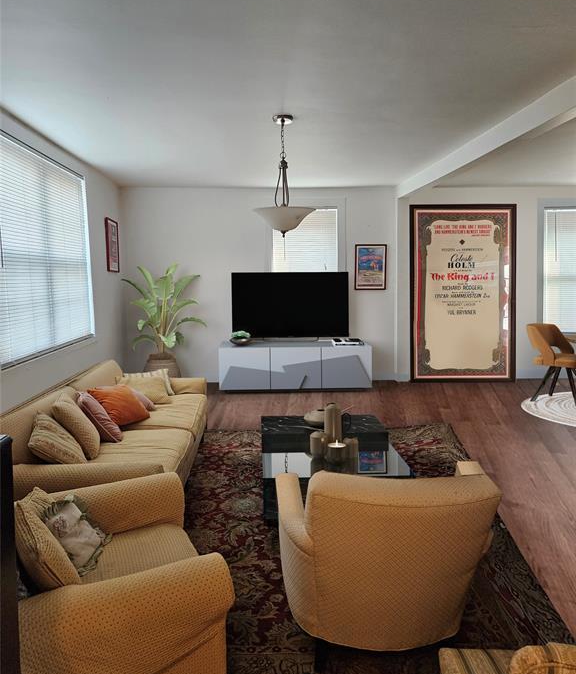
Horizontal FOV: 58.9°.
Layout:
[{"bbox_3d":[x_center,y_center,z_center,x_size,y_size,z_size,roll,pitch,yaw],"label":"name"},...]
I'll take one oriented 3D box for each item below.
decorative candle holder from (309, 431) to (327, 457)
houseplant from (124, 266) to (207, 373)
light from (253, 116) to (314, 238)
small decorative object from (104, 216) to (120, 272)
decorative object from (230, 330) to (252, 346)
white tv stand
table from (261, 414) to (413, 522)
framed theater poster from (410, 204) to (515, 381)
[{"bbox_3d":[0.184,0.639,3.075,0.100,0.145,0.100,-1,7,-3],"label":"decorative candle holder"},{"bbox_3d":[-1.441,-0.092,5.984,0.930,1.530,0.850,-1,7,-3],"label":"houseplant"},{"bbox_3d":[-0.028,-1.112,3.561,0.450,0.830,0.450,-1,7,-3],"label":"light"},{"bbox_3d":[-2.000,-1.043,5.891,0.030,0.600,0.460,-1,7,-3],"label":"small decorative object"},{"bbox_3d":[-0.565,0.027,6.111,0.260,0.180,0.240,-1,7,-3],"label":"decorative object"},{"bbox_3d":[0.087,0.362,6.274,1.810,0.536,0.430,-1,7,-3],"label":"white tv stand"},{"bbox_3d":[0.234,0.791,3.151,0.810,0.400,0.840,-1,7,-3],"label":"table"},{"bbox_3d":[2.202,-0.528,6.454,1.350,2.220,0.050,-1,7,-3],"label":"framed theater poster"}]

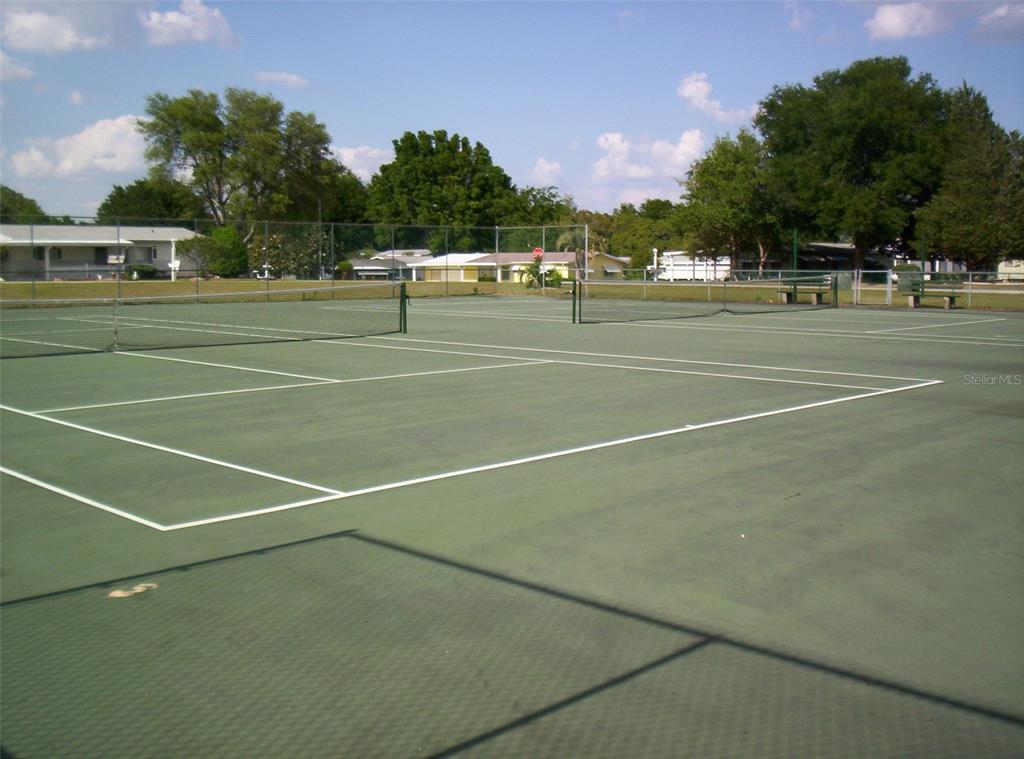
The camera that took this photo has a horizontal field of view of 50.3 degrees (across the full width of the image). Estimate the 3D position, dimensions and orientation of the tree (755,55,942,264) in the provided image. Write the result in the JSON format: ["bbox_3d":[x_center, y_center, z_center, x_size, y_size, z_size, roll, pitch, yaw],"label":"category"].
[{"bbox_3d":[24.300,-15.097,78.871,13.454,15.848,12.500,2,7,17],"label":"tree"}]

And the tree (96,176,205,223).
[{"bbox_3d":[-32.413,-13.699,98.484,9.891,8.801,9.000,-2,7,-18],"label":"tree"}]

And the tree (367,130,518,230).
[{"bbox_3d":[-7.203,-18.188,113.821,15.552,14.932,14.000,0,6,-4],"label":"tree"}]

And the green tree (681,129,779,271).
[{"bbox_3d":[15.439,-12.281,77.580,6.782,10.543,6.800,1,6,11],"label":"green tree"}]

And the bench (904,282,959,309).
[{"bbox_3d":[13.563,-2.721,35.100,1.820,0.870,0.640,6,9,44],"label":"bench"}]

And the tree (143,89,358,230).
[{"bbox_3d":[-20.216,-14.873,83.789,16.145,14.357,14.000,-2,6,-13],"label":"tree"}]

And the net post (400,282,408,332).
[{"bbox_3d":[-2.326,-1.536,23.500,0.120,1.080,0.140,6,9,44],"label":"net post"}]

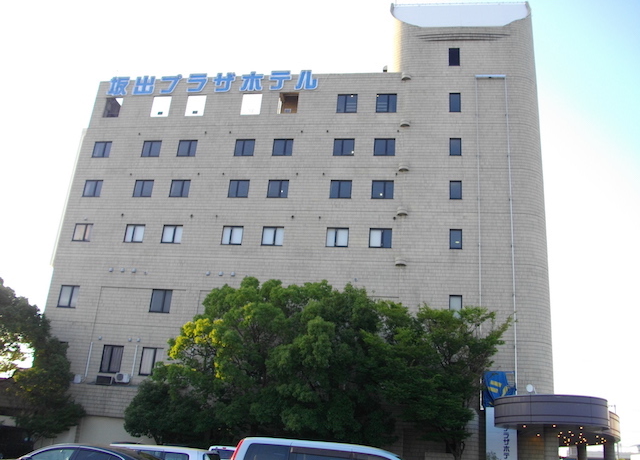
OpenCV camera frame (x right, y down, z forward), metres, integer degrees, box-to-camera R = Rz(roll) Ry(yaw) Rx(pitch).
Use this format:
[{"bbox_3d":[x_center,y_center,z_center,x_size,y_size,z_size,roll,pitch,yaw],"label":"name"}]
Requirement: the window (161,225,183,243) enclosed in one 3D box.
[{"bbox_3d":[-8.786,0.249,35.233,1.236,1.197,0.150,1,-21,9],"label":"window"}]

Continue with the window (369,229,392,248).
[{"bbox_3d":[3.406,0.459,33.193,1.259,1.175,0.150,1,-21,9],"label":"window"}]

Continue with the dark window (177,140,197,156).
[{"bbox_3d":[-8.534,-5.241,38.052,1.223,1.187,0.150,1,-21,10],"label":"dark window"}]

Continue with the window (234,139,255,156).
[{"bbox_3d":[-4.939,-5.364,39.015,1.310,1.238,0.120,1,-21,10],"label":"window"}]

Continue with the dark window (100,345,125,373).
[{"bbox_3d":[-11.825,7.334,33.673,1.225,1.525,0.150,1,-21,10],"label":"dark window"}]

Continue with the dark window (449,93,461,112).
[{"bbox_3d":[8.295,-7.824,36.277,0.671,1.360,0.150,1,-21,10],"label":"dark window"}]

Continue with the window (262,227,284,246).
[{"bbox_3d":[-2.727,0.372,34.212,1.293,1.205,0.150,1,-21,9],"label":"window"}]

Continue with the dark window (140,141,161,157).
[{"bbox_3d":[-11.376,-5.467,40.148,1.280,1.238,0.120,1,-21,10],"label":"dark window"}]

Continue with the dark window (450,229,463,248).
[{"bbox_3d":[7.949,0.577,34.478,0.691,1.210,0.120,1,-21,10],"label":"dark window"}]

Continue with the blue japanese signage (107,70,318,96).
[{"bbox_3d":[-7.610,-10.156,41.039,15.326,1.441,0.250,1,-21,10],"label":"blue japanese signage"}]

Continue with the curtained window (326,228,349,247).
[{"bbox_3d":[1.082,0.467,35.686,1.326,1.210,0.120,1,-21,10],"label":"curtained window"}]

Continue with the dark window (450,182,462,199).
[{"bbox_3d":[7.850,-2.300,34.188,0.669,1.181,0.150,1,-21,10],"label":"dark window"}]

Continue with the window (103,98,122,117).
[{"bbox_3d":[-13.759,-8.146,39.382,1.198,1.530,0.300,1,-21,9],"label":"window"}]

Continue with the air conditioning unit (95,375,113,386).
[{"bbox_3d":[-11.893,8.368,32.758,0.872,0.504,0.300,1,-21,10],"label":"air conditioning unit"}]

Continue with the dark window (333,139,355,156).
[{"bbox_3d":[1.559,-5.259,37.872,1.326,1.238,0.120,1,-21,10],"label":"dark window"}]

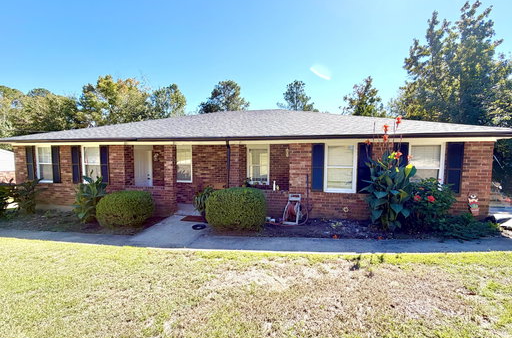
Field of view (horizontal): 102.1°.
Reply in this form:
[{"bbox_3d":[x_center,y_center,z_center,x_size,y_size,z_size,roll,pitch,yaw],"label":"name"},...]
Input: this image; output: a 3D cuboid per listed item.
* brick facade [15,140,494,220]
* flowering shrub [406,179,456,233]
[{"bbox_3d":[-1.766,0.290,7.250,16.130,2.360,0.900,1,4,11],"label":"brick facade"},{"bbox_3d":[4.255,0.787,5.121,1.020,1.160,0.950,1,4,11],"label":"flowering shrub"}]

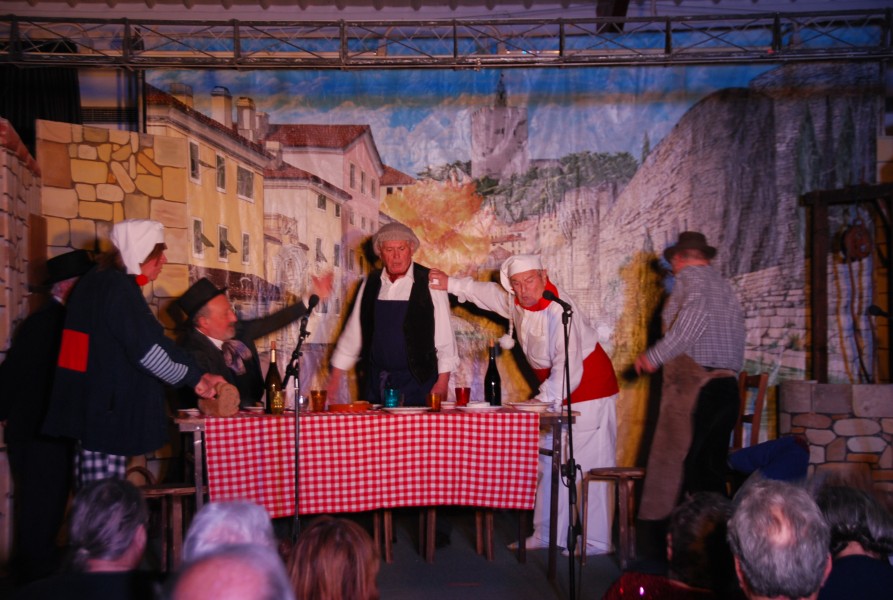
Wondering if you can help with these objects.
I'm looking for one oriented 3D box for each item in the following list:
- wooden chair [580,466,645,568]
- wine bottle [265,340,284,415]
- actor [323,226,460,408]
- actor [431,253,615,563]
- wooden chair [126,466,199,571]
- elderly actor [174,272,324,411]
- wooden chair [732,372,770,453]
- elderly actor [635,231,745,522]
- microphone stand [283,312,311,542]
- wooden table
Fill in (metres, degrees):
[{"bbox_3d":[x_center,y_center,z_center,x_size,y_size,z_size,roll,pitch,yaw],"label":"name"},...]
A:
[{"bbox_3d":[0.806,1.048,9.000,0.310,0.455,0.320,-1,-1,14],"label":"wooden chair"},{"bbox_3d":[-0.795,0.366,8.598,0.080,0.320,0.080,0,-1,0],"label":"wine bottle"},{"bbox_3d":[-0.271,0.449,9.350,0.640,1.680,0.420,-1,-1,3],"label":"actor"},{"bbox_3d":[0.387,0.529,9.380,0.700,1.510,0.780,0,-1,-44],"label":"actor"},{"bbox_3d":[-1.230,1.050,8.250,0.340,0.470,0.340,0,-1,-18],"label":"wooden chair"},{"bbox_3d":[-0.954,0.591,8.980,0.680,1.400,0.580,-1,-1,38],"label":"elderly actor"},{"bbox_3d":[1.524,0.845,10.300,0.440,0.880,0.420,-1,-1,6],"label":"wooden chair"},{"bbox_3d":[1.217,0.466,9.300,0.480,1.620,0.520,-1,-1,35],"label":"elderly actor"},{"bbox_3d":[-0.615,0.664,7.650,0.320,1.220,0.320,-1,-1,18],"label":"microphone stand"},{"bbox_3d":[-0.351,0.902,8.604,1.800,0.760,0.720,0,-1,-13],"label":"wooden table"}]

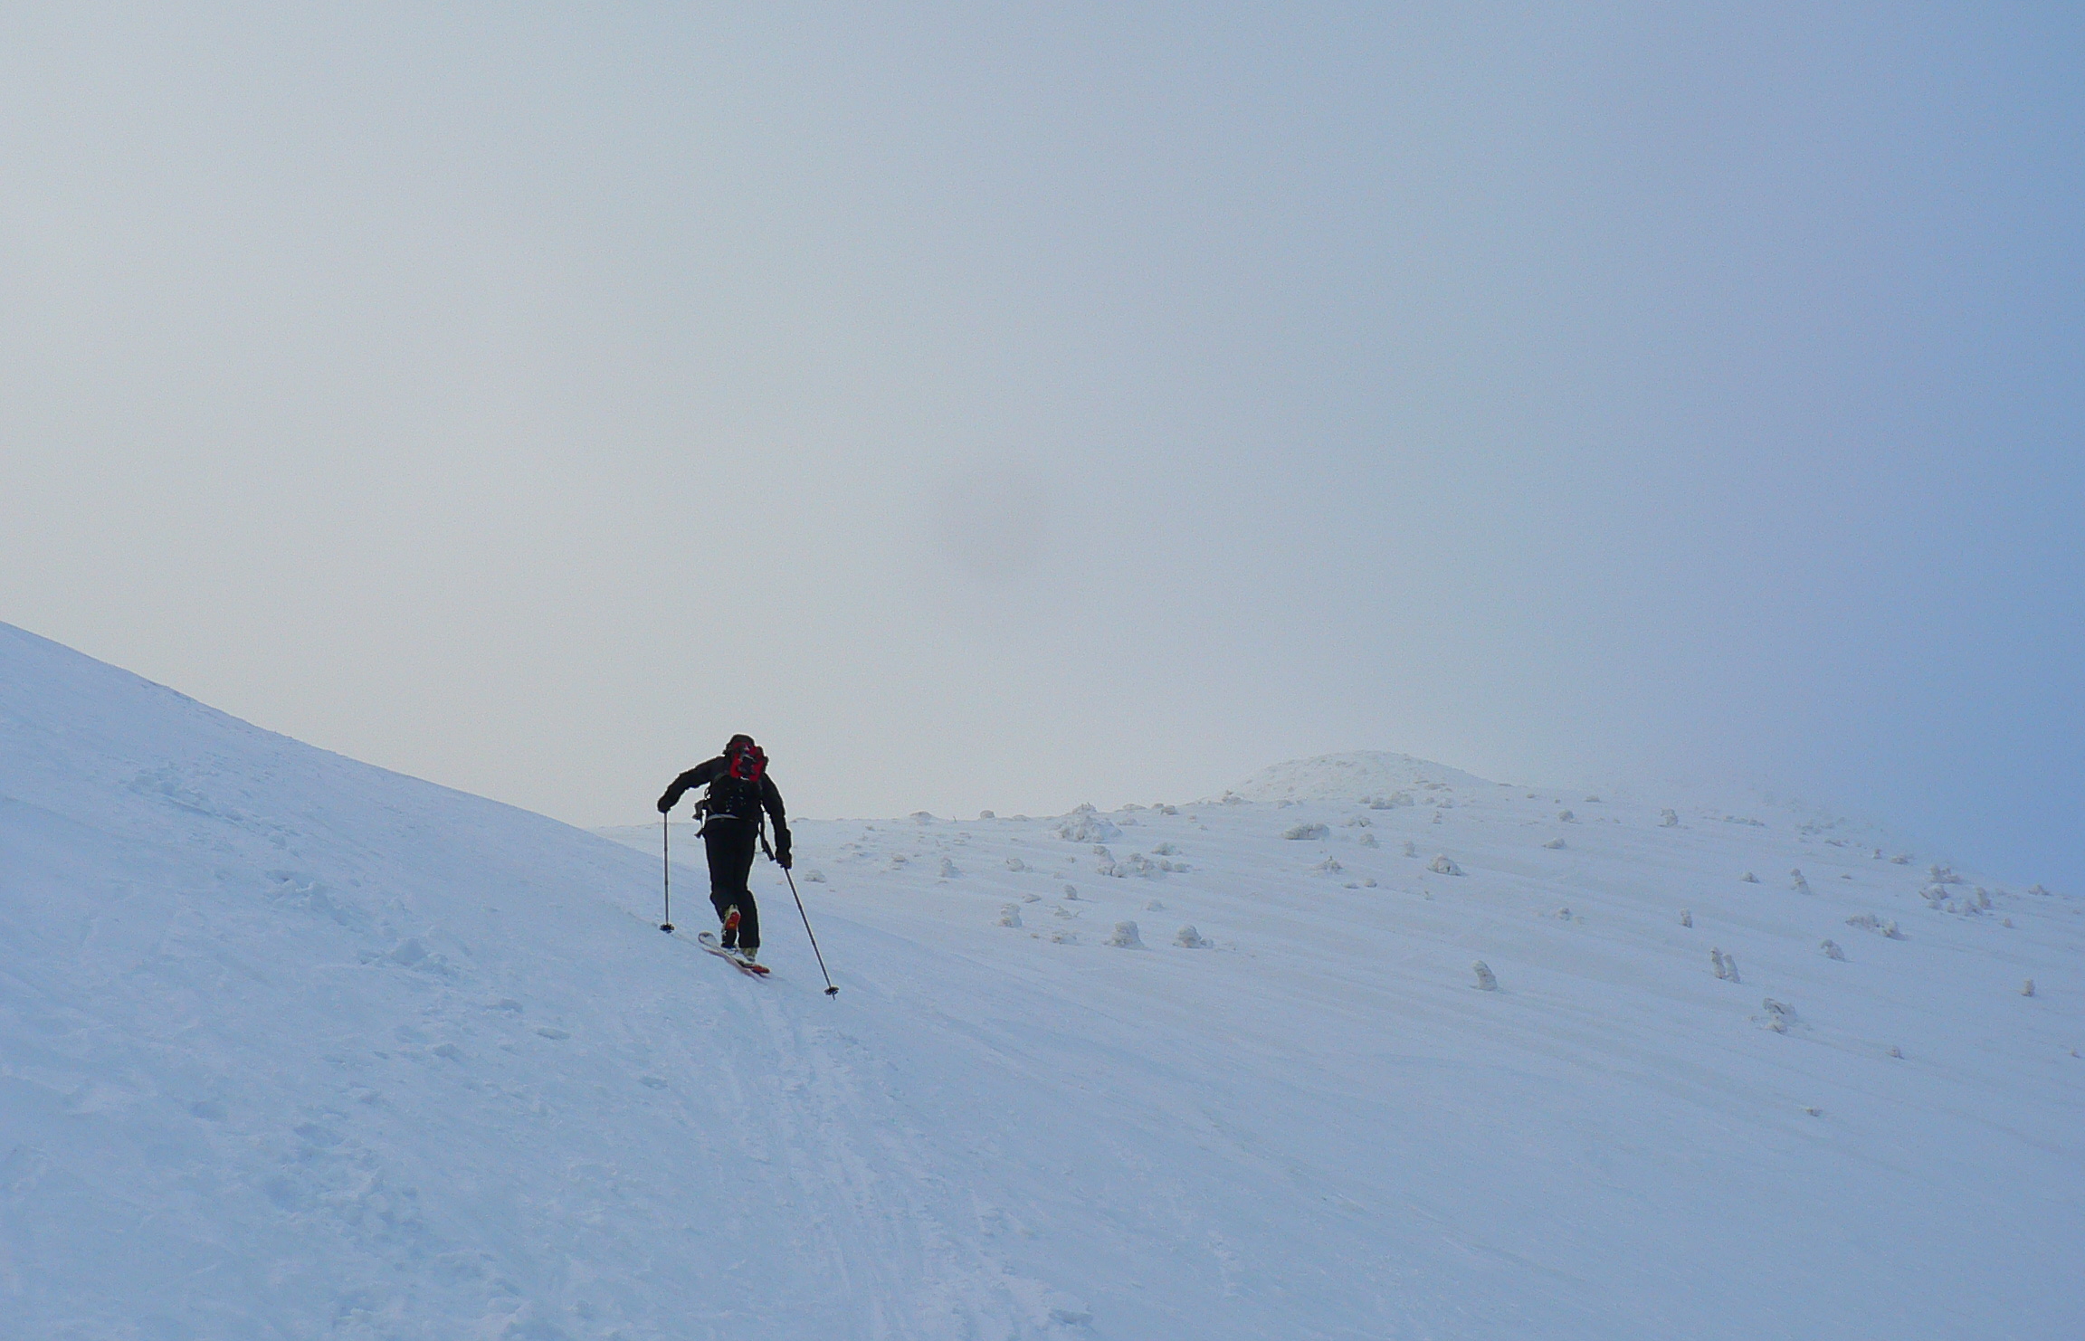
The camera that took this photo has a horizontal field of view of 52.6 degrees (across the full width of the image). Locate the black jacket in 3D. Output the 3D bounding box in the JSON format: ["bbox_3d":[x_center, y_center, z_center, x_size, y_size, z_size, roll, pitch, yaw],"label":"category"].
[{"bbox_3d":[-2.366,0.989,15.700,0.880,0.680,0.450,2,-15,-17],"label":"black jacket"}]

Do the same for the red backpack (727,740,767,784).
[{"bbox_3d":[-2.181,0.685,15.550,0.280,0.360,0.220,2,-25,-17],"label":"red backpack"}]

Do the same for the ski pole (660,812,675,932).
[{"bbox_3d":[-2.805,1.479,15.750,0.110,1.040,0.110,2,-19,-17],"label":"ski pole"}]

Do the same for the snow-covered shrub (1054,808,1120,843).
[{"bbox_3d":[1.275,4.404,60.000,1.850,1.050,1.550,0,-7,0],"label":"snow-covered shrub"}]

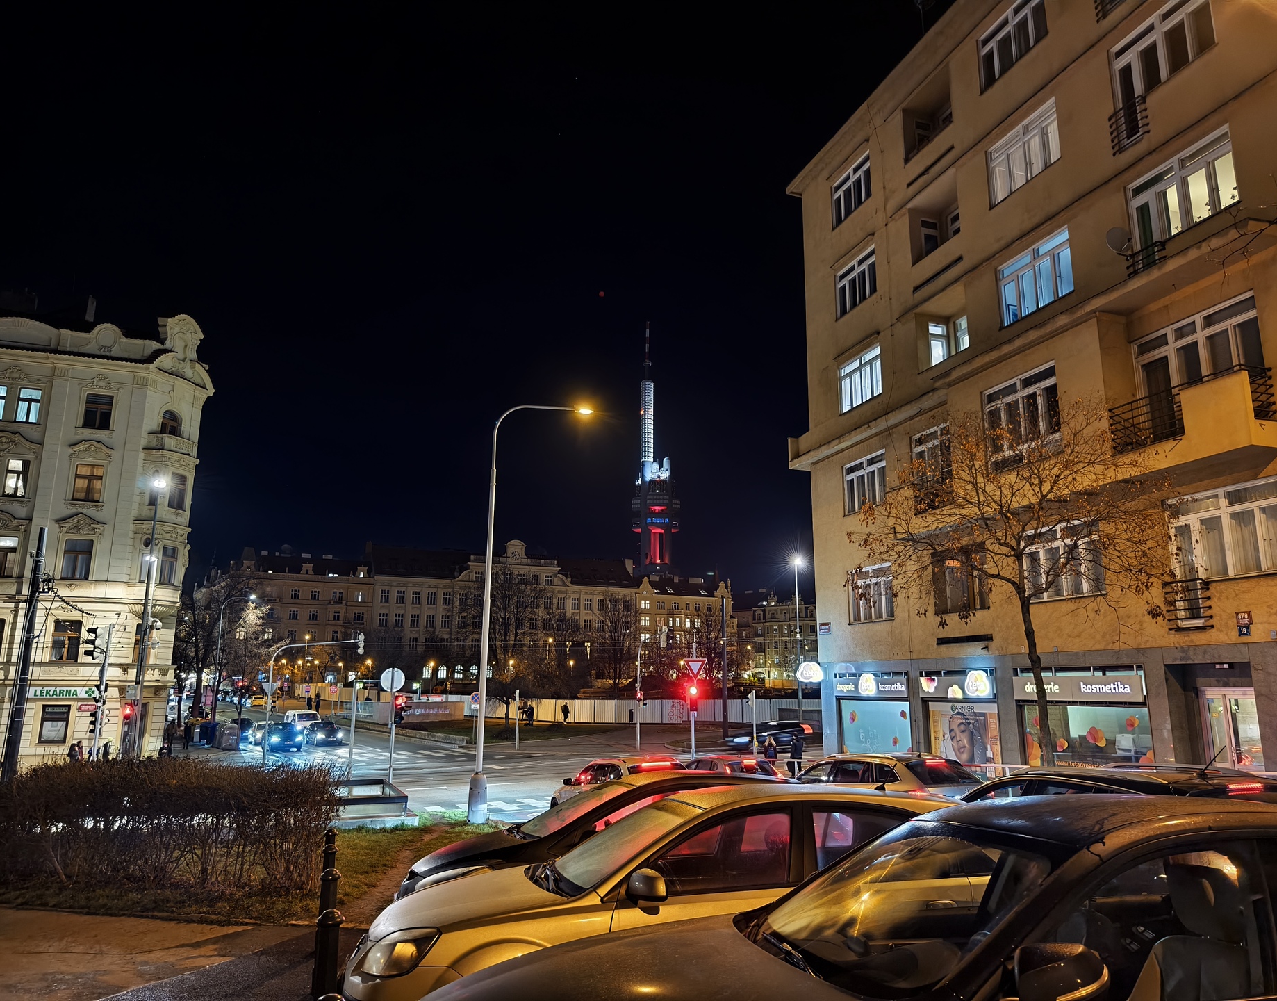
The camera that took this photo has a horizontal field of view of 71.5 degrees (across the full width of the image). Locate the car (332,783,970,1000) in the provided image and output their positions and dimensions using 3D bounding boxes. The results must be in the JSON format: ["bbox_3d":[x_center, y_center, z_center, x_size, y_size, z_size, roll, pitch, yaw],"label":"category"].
[{"bbox_3d":[0.378,2.548,5.545,4.220,1.460,1.760,3,-16,-12],"label":"car"}]

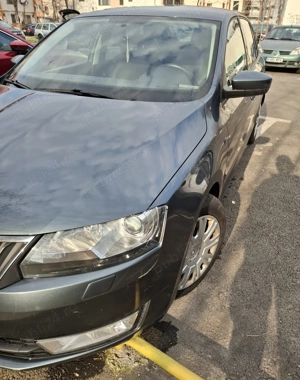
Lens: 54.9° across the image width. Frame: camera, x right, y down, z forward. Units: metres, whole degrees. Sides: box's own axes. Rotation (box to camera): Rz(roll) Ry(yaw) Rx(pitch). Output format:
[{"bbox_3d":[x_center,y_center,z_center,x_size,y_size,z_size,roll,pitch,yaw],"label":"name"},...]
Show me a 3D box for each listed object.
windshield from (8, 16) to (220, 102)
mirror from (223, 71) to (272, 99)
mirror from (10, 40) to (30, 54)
[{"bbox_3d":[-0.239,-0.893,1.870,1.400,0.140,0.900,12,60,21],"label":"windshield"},{"bbox_3d":[0.589,-0.635,1.705,0.235,0.145,0.135,12,30,21],"label":"mirror"},{"bbox_3d":[-1.457,-1.601,3.250,0.140,0.150,0.220,-1,28,-1],"label":"mirror"}]

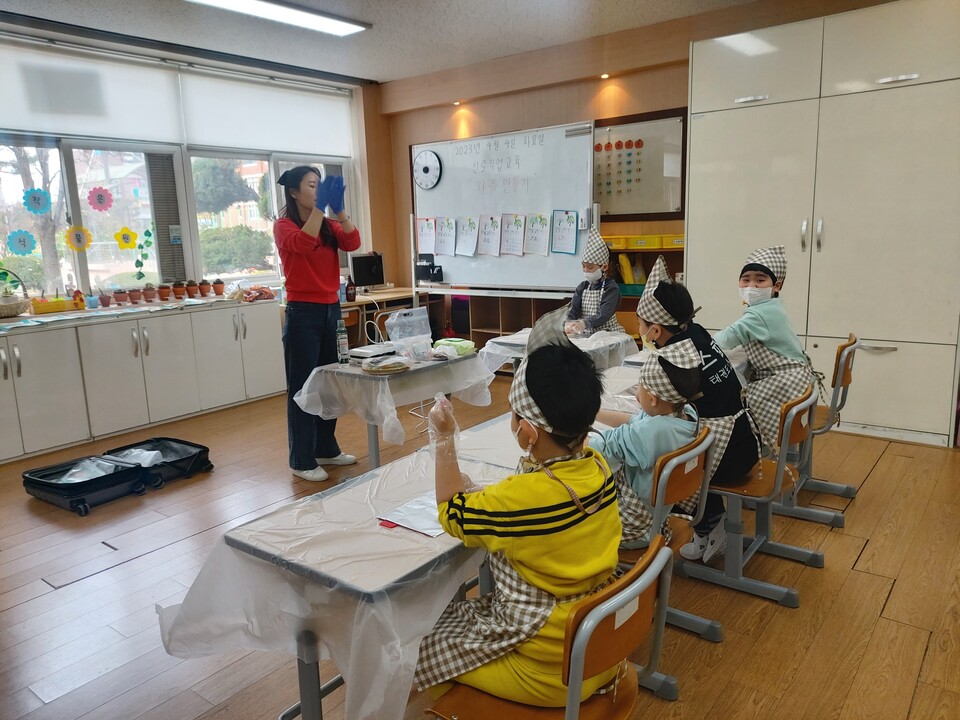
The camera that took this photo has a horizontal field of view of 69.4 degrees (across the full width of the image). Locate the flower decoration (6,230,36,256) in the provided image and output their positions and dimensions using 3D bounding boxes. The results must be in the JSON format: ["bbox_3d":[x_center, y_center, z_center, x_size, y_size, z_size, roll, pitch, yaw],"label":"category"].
[{"bbox_3d":[-3.017,-0.770,4.570,0.010,0.169,0.172,7,14,37],"label":"flower decoration"}]

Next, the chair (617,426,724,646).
[{"bbox_3d":[0.476,0.545,2.123,0.460,0.714,0.390,7,14,38],"label":"chair"}]

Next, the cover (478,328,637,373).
[{"bbox_3d":[0.433,-0.035,4.072,0.720,0.210,0.560,7,14,38],"label":"cover"}]

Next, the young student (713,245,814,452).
[{"bbox_3d":[1.301,0.064,3.232,0.480,1.180,0.380,2,12,18],"label":"young student"}]

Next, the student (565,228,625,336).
[{"bbox_3d":[0.627,-0.117,3.857,0.360,1.170,0.450,7,14,39],"label":"student"}]

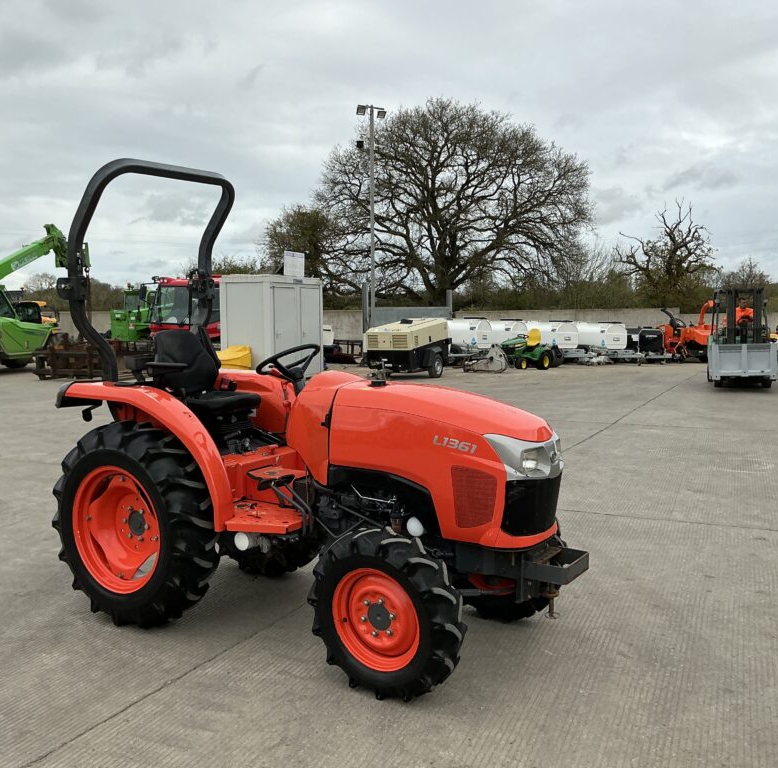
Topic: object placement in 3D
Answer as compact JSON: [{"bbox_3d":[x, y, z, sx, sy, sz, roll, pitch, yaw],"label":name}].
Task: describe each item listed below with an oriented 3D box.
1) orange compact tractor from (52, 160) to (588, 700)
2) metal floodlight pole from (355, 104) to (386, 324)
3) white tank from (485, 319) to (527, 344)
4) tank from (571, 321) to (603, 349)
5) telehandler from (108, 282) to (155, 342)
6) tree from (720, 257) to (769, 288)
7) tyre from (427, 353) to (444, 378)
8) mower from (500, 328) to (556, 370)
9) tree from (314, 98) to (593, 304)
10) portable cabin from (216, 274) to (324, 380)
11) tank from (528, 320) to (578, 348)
[{"bbox_3d":[-0.469,0.036,4.409,3.080,2.440,1.340,3,6,32],"label":"orange compact tractor"},{"bbox_3d":[-0.521,-4.915,27.358,1.100,8.390,0.400,-3,5,-27],"label":"metal floodlight pole"},{"bbox_3d":[3.327,-1.506,25.400,1.750,0.880,0.900,4,7,44],"label":"white tank"},{"bbox_3d":[7.037,-1.573,27.300,0.900,0.880,1.800,-2,5,-22],"label":"tank"},{"bbox_3d":[-7.850,-2.126,29.226,2.150,2.500,4.600,1,5,12],"label":"telehandler"},{"bbox_3d":[33.571,-8.545,77.550,4.900,6.860,4.800,0,5,0],"label":"tree"},{"bbox_3d":[1.176,-0.474,20.950,0.190,0.620,0.620,3,6,33],"label":"tyre"},{"bbox_3d":[3.747,-0.982,23.600,1.100,1.170,1.800,4,6,37],"label":"mower"},{"bbox_3d":[4.112,-10.360,51.292,17.600,15.060,16.500,0,5,0],"label":"tree"},{"bbox_3d":[-2.905,-1.407,20.830,1.460,2.520,2.300,2,6,28],"label":"portable cabin"},{"bbox_3d":[4.930,-1.508,25.600,1.100,0.840,1.500,-5,7,-43],"label":"tank"}]

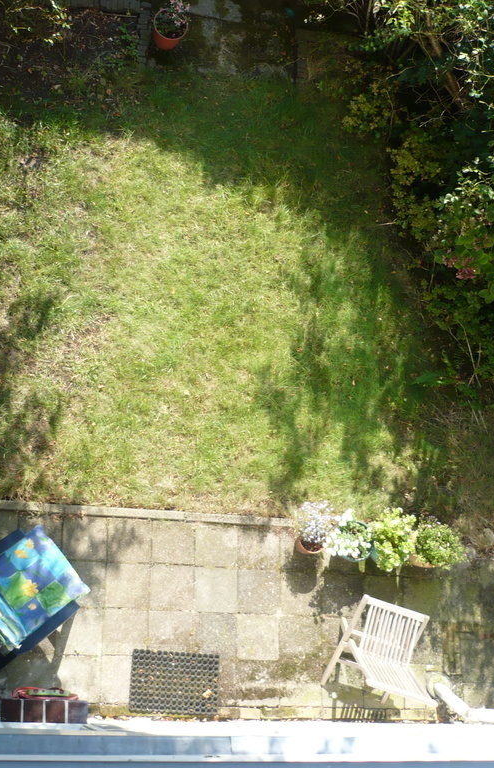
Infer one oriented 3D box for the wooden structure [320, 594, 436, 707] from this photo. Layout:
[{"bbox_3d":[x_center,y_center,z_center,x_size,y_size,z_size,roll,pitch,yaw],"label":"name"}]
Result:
[{"bbox_3d":[0.929,1.773,6.865,0.487,0.901,0.621,20,71,-8],"label":"wooden structure"}]

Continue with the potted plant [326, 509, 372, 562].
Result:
[{"bbox_3d":[0.678,1.081,7.279,0.397,0.377,0.366,5,73,-13],"label":"potted plant"}]

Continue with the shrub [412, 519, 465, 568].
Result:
[{"bbox_3d":[1.303,1.163,7.423,0.397,0.366,0.366,5,73,-13],"label":"shrub"}]

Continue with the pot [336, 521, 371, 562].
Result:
[{"bbox_3d":[0.718,1.133,7.345,0.285,0.244,0.285,4,74,-13],"label":"pot"}]

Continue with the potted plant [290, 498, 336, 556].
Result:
[{"bbox_3d":[0.444,1.013,7.227,0.316,0.397,0.346,5,73,-13],"label":"potted plant"}]

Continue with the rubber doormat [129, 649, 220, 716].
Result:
[{"bbox_3d":[-0.478,1.992,6.909,0.596,0.022,0.390,7,73,-13],"label":"rubber doormat"}]

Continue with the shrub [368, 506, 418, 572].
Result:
[{"bbox_3d":[0.966,1.118,7.310,0.377,0.438,0.417,5,73,-13],"label":"shrub"}]

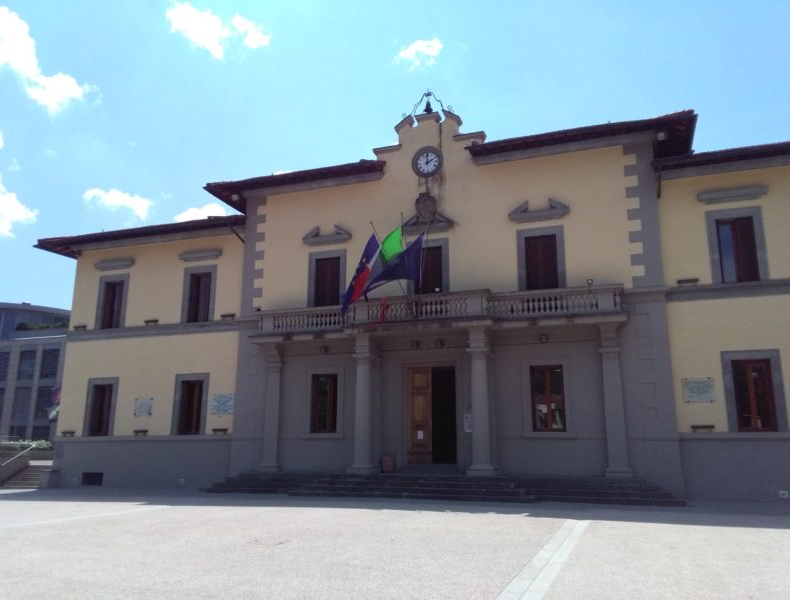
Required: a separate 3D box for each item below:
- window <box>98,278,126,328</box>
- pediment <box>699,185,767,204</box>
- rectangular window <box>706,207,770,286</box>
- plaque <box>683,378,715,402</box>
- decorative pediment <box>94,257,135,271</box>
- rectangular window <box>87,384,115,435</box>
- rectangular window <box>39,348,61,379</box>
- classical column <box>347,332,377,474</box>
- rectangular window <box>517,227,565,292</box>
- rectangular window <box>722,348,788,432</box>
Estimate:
[{"bbox_3d":[-12.901,0.260,29.711,1.064,2.185,0.200,-4,-14,19],"label":"window"},{"bbox_3d":[10.664,-3.266,20.451,1.985,0.310,0.270,-4,-13,18],"label":"pediment"},{"bbox_3d":[11.813,-1.879,22.342,1.730,2.596,0.220,-4,-14,19],"label":"rectangular window"},{"bbox_3d":[10.182,3.015,21.650,0.968,0.798,0.040,-4,-14,19],"label":"plaque"},{"bbox_3d":[-13.377,-1.700,31.070,2.338,0.442,0.270,-4,-14,19],"label":"decorative pediment"},{"bbox_3d":[-13.513,5.056,29.733,1.106,2.320,0.180,-4,-14,19],"label":"rectangular window"},{"bbox_3d":[-29.389,5.470,55.285,1.810,2.485,0.200,-4,-13,18],"label":"rectangular window"},{"bbox_3d":[-1.075,3.451,21.778,0.760,4.656,0.760,-4,-13,18],"label":"classical column"},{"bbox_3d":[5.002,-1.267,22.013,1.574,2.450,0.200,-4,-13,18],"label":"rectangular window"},{"bbox_3d":[10.702,2.712,19.285,1.580,2.390,0.200,-4,-13,18],"label":"rectangular window"}]

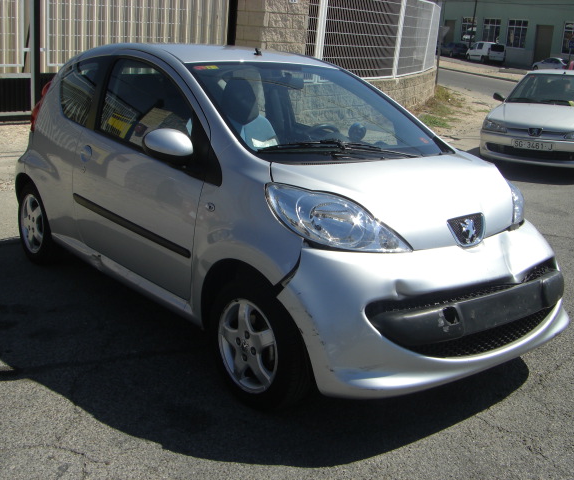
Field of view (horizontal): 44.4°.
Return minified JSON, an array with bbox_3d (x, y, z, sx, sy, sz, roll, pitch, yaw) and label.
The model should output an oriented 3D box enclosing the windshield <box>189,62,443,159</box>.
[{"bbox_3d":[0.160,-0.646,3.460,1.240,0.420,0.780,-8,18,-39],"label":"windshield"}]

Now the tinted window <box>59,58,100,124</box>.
[{"bbox_3d":[-1.161,-0.828,3.947,0.110,0.360,0.600,8,9,-36],"label":"tinted window"}]

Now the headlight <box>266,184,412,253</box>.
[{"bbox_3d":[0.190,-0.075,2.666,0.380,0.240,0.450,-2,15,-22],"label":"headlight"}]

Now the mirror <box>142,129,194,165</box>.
[{"bbox_3d":[-0.491,-0.384,2.919,0.220,0.170,0.130,-8,18,-39],"label":"mirror"}]

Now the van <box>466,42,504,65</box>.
[{"bbox_3d":[19.333,-18.251,68.500,1.800,1.860,4.400,-1,17,-16],"label":"van"}]

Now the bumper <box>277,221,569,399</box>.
[{"bbox_3d":[0.717,0.248,2.969,1.550,0.520,0.460,-8,18,-39],"label":"bumper"}]

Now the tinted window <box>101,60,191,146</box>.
[{"bbox_3d":[-0.669,-0.644,3.370,0.110,0.390,0.940,10,7,-42],"label":"tinted window"}]

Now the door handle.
[{"bbox_3d":[-1.054,-0.457,3.707,0.045,0.090,0.130,-8,18,-39],"label":"door handle"}]

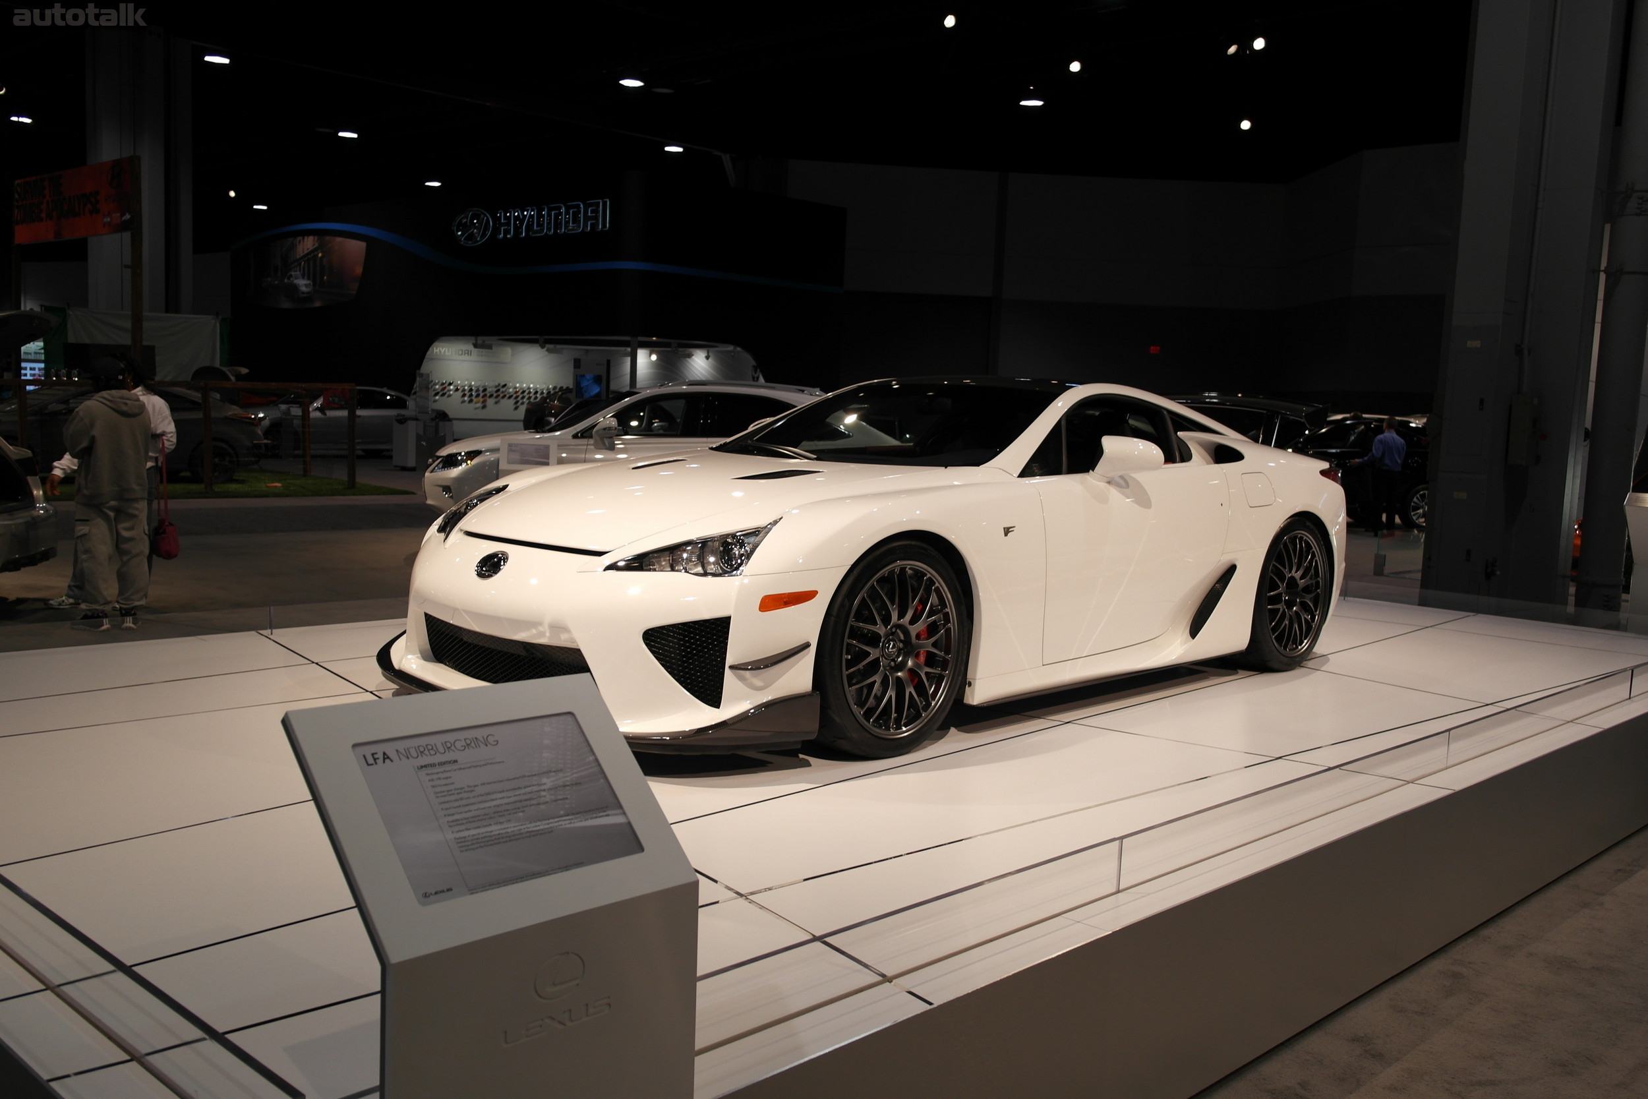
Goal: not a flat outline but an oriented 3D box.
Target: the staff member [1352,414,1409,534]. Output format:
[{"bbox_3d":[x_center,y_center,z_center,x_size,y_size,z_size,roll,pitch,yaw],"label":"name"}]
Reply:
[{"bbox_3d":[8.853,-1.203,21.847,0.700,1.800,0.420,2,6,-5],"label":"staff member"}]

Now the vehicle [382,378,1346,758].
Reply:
[{"bbox_3d":[0.507,-0.104,5.710,1.920,1.220,4.520,8,8,44],"label":"vehicle"}]

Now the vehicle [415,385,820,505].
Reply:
[{"bbox_3d":[-1.677,-0.914,14.372,4.770,1.700,1.900,1,6,-12],"label":"vehicle"}]

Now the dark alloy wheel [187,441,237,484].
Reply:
[{"bbox_3d":[-9.467,-1.343,21.265,0.660,0.660,0.220,-2,7,-35],"label":"dark alloy wheel"}]

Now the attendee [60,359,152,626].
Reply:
[{"bbox_3d":[-4.541,-0.381,8.701,0.360,1.710,0.480,6,7,33],"label":"attendee"}]

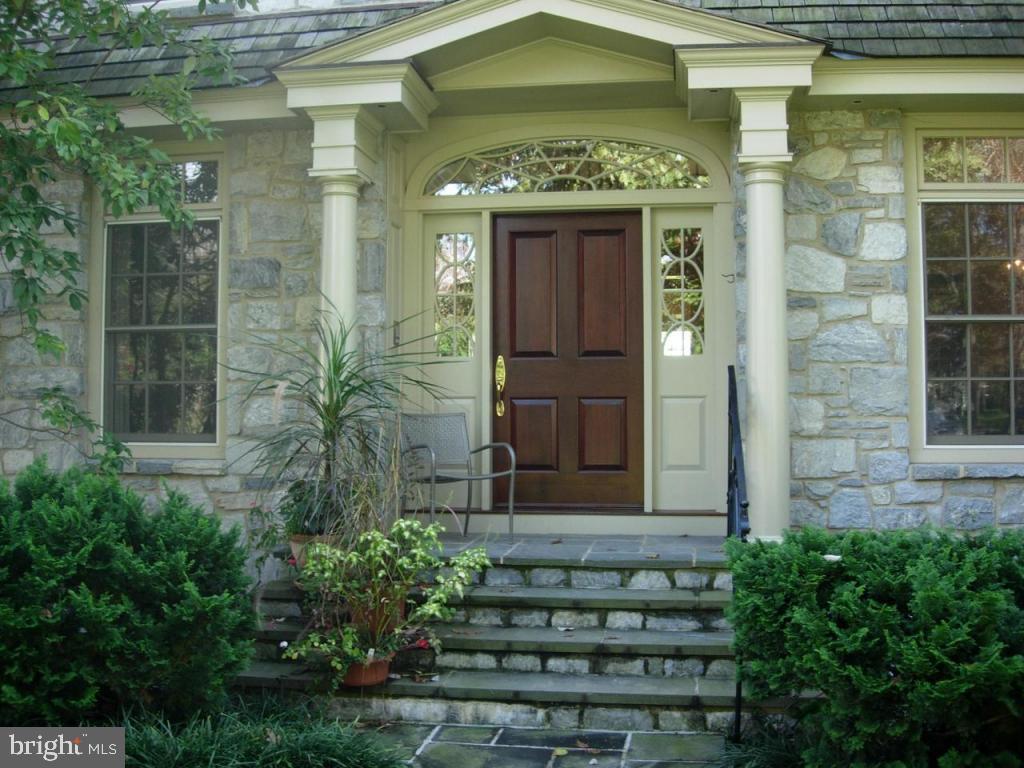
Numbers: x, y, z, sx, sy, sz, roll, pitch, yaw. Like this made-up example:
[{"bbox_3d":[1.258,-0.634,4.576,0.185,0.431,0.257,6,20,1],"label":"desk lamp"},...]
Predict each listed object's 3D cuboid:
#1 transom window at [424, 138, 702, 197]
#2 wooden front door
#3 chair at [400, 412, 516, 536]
[{"bbox_3d":[0.391,-1.550,8.039,2.042,0.378,0.080,0,-2,7],"label":"transom window"},{"bbox_3d":[0.396,-0.174,7.980,1.074,2.108,0.060,0,-2,7],"label":"wooden front door"},{"bbox_3d":[-0.389,0.617,7.473,0.580,0.860,0.620,1,-3,-29],"label":"chair"}]

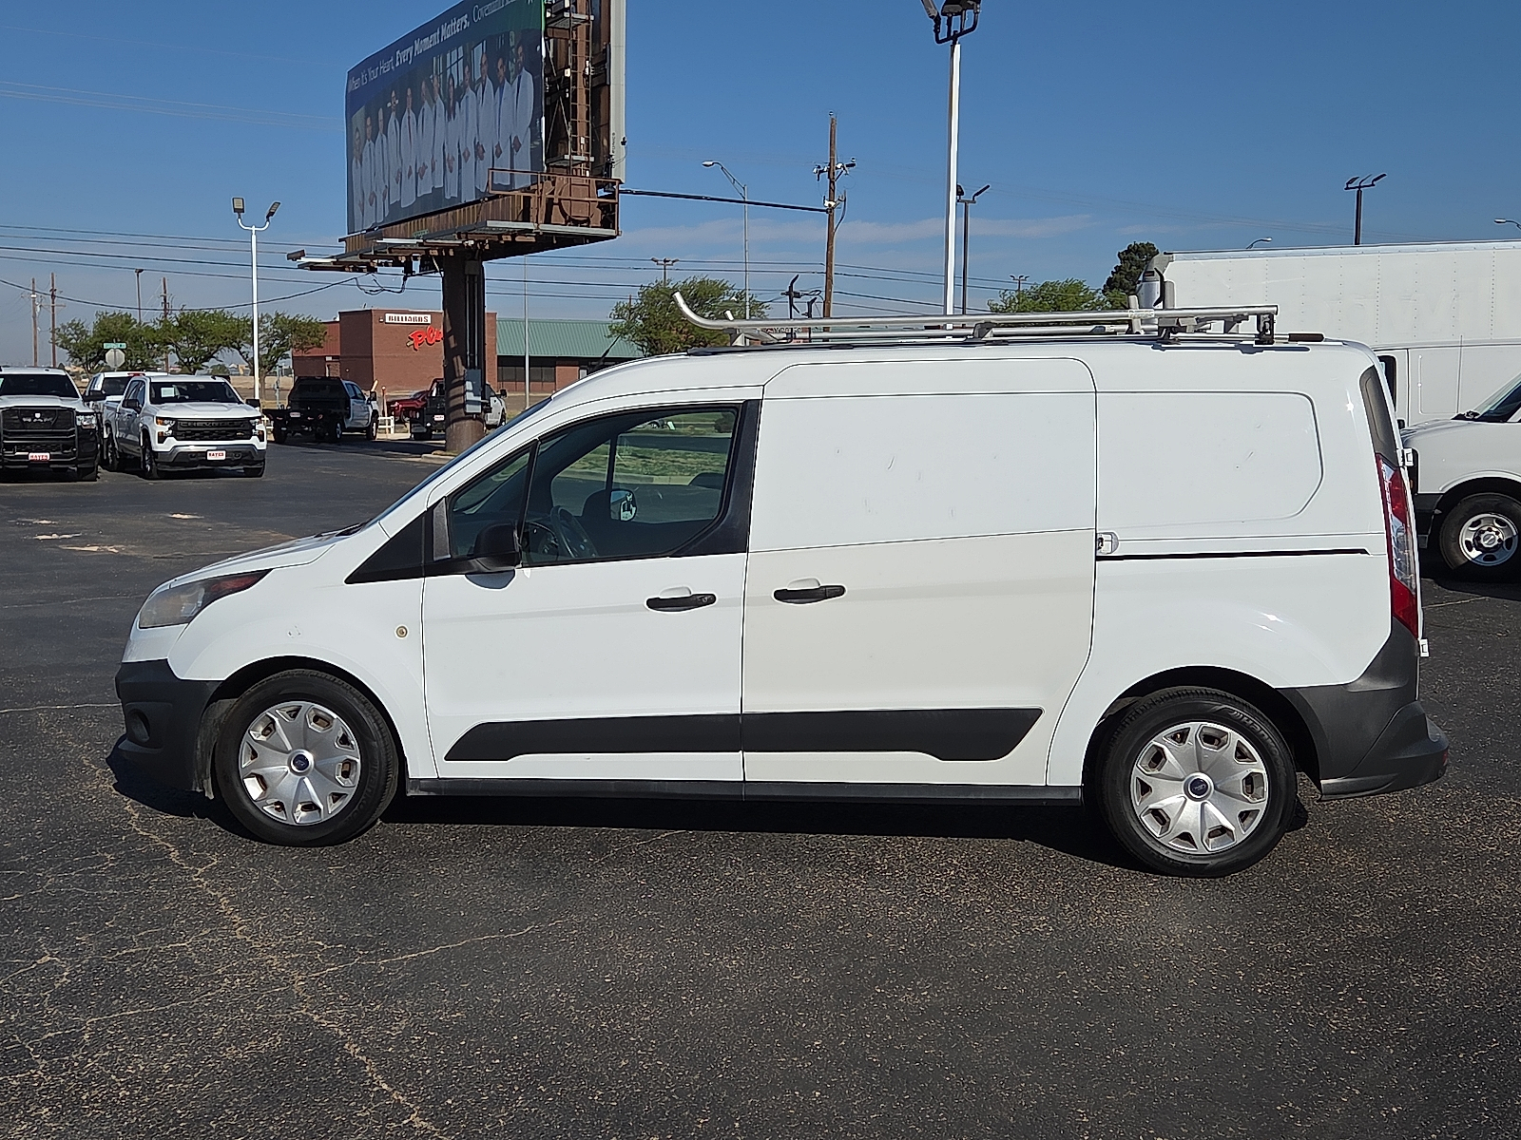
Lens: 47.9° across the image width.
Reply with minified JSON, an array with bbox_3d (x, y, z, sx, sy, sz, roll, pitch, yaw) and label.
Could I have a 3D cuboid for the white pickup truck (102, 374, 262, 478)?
[{"bbox_3d":[-11.277,-2.898,33.397,2.070,1.920,5.870,-3,7,-30],"label":"white pickup truck"}]

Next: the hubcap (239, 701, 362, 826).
[{"bbox_3d":[-1.597,0.671,5.971,0.440,0.440,0.070,1,6,5],"label":"hubcap"}]

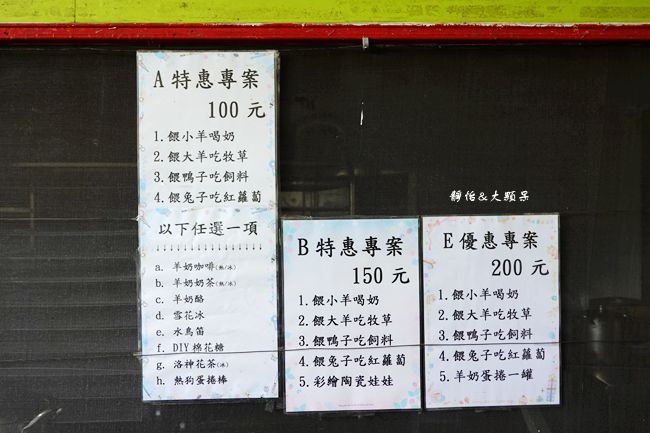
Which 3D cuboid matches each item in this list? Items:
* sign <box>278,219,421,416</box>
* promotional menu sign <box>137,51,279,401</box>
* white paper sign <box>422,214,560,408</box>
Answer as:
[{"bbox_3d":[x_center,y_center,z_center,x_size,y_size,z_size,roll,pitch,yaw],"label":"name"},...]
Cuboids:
[{"bbox_3d":[0.043,0.158,1.268,0.216,0.306,0.005,-1,2,-1],"label":"sign"},{"bbox_3d":[-0.185,0.016,1.258,0.216,0.550,0.005,0,2,-1],"label":"promotional menu sign"},{"bbox_3d":[0.268,0.152,1.272,0.216,0.306,0.005,-1,2,-1],"label":"white paper sign"}]

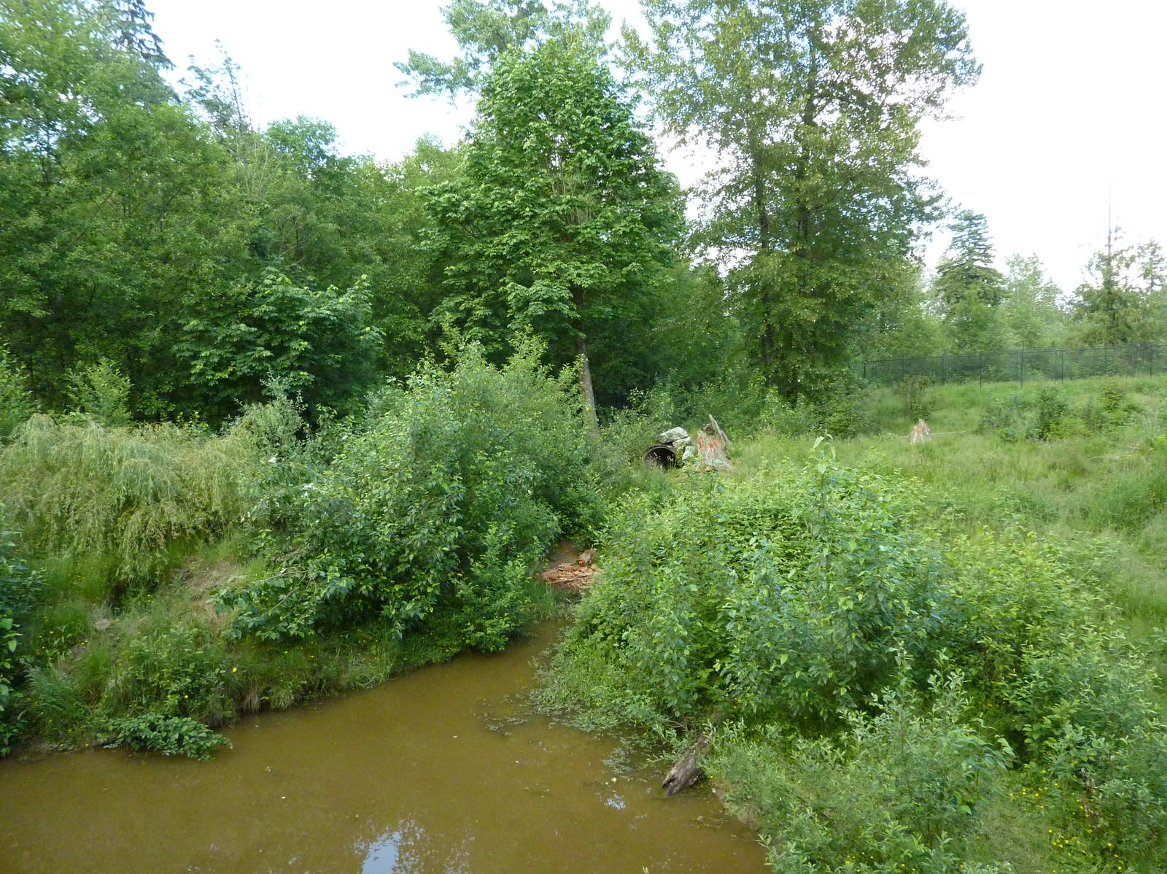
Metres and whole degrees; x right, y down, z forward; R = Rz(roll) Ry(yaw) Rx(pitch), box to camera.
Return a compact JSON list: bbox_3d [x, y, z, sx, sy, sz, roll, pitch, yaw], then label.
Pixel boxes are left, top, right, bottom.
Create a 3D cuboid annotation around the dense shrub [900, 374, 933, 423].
[{"bbox_3d":[16.639,-1.927,41.968,1.590,2.450,1.510,0,4,0],"label":"dense shrub"}]

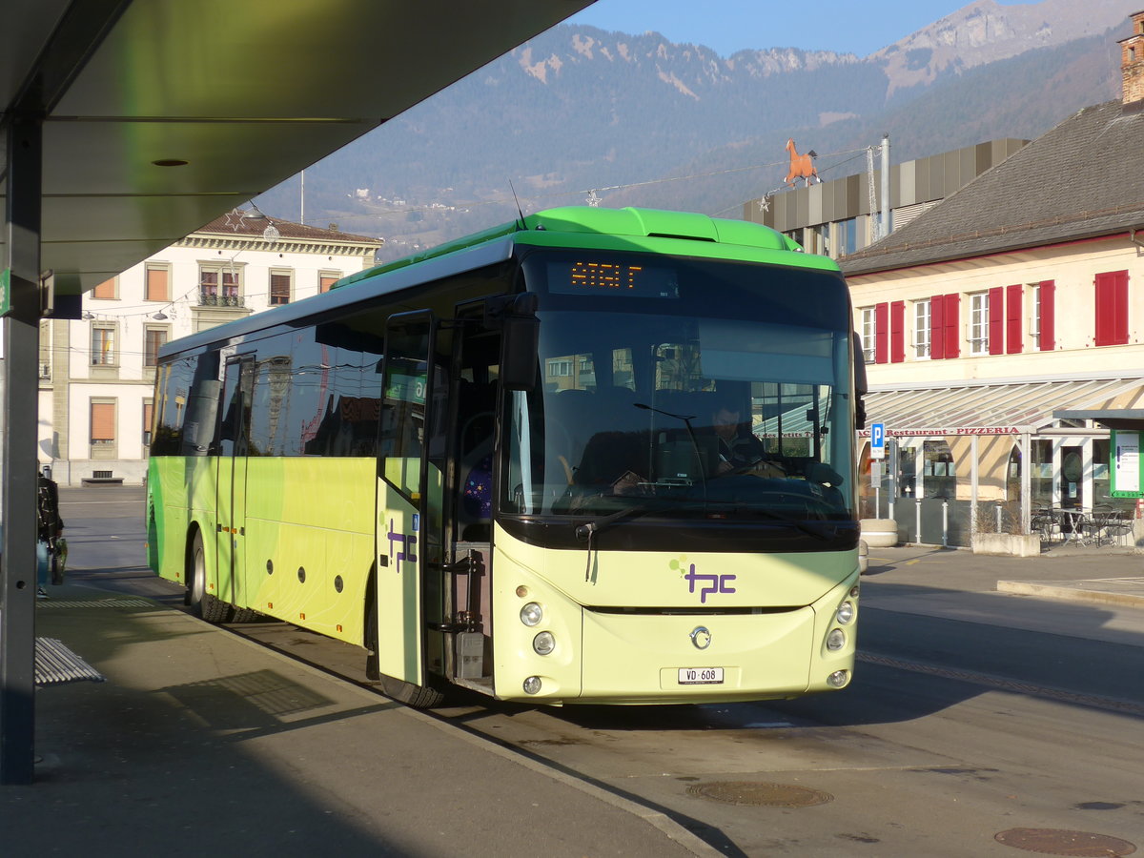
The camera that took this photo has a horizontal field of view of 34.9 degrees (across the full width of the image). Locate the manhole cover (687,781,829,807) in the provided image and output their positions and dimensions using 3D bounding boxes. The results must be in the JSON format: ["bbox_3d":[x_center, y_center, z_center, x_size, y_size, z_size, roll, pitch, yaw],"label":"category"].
[{"bbox_3d":[0.993,1.936,9.600,0.770,0.030,0.770,1,-1,0],"label":"manhole cover"}]

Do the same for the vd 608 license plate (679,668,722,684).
[{"bbox_3d":[0.789,1.514,11.130,0.310,0.098,0.020,2,-1,-23],"label":"vd 608 license plate"}]

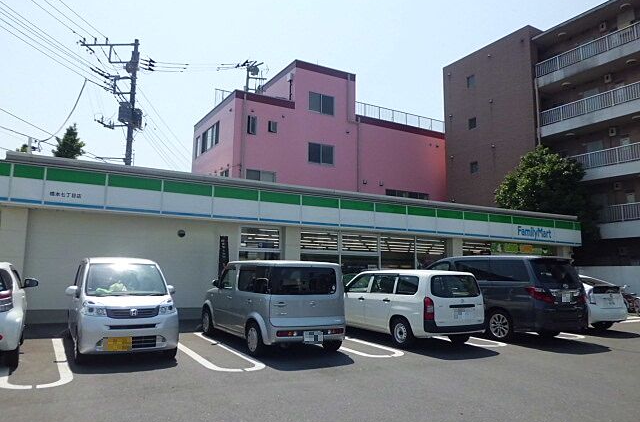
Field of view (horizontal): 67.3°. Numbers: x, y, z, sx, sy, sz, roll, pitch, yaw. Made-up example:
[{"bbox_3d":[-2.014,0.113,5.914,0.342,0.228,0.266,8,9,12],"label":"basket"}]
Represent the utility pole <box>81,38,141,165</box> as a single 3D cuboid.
[{"bbox_3d":[-10.880,-2.316,24.344,3.300,13.559,1.000,0,-8,2],"label":"utility pole"}]

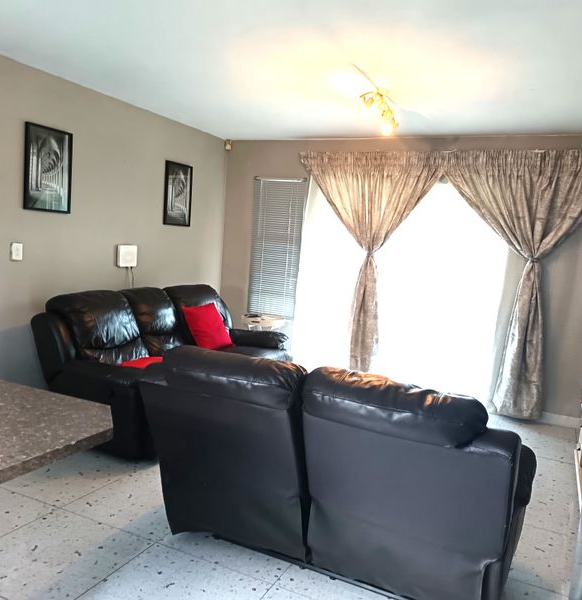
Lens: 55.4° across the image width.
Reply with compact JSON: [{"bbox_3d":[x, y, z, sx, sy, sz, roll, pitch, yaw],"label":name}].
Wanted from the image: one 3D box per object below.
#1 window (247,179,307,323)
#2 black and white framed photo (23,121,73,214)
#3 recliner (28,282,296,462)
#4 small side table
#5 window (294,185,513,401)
[{"bbox_3d":[-0.186,-0.544,5.907,0.600,1.480,0.100,7,6,25],"label":"window"},{"bbox_3d":[-1.733,-0.933,3.998,0.025,0.590,0.410,7,6,25],"label":"black and white framed photo"},{"bbox_3d":[-0.869,0.425,4.467,1.070,0.970,2.080,7,6,25],"label":"recliner"},{"bbox_3d":[-0.316,0.516,5.724,0.470,0.615,0.450,7,6,25],"label":"small side table"},{"bbox_3d":[0.995,-0.115,5.398,2.070,2.060,0.100,7,6,25],"label":"window"}]

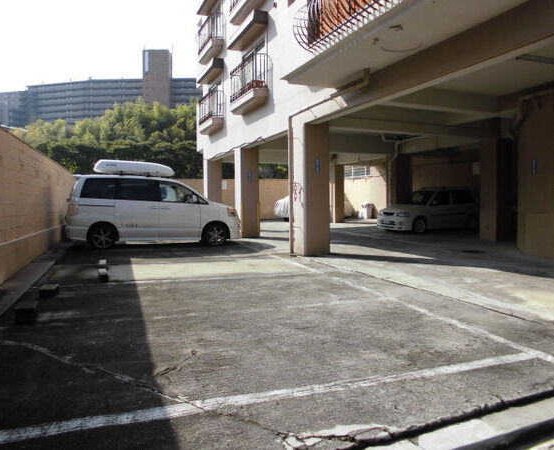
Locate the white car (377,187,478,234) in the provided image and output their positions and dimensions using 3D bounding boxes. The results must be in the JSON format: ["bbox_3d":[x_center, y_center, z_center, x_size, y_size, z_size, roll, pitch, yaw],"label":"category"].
[{"bbox_3d":[5.302,-0.536,15.849,3.800,1.500,1.660,-2,3,-27],"label":"white car"}]

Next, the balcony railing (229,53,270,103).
[{"bbox_3d":[-0.829,-4.094,12.782,0.403,0.889,2.180,-1,3,-22],"label":"balcony railing"}]

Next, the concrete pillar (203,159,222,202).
[{"bbox_3d":[-2.657,-1.252,18.803,0.600,2.761,0.620,-1,3,-22],"label":"concrete pillar"}]

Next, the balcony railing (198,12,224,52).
[{"bbox_3d":[-2.432,-6.959,16.565,0.427,0.830,2.097,-1,3,-22],"label":"balcony railing"}]

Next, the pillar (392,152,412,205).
[{"bbox_3d":[4.532,-1.188,16.752,0.660,2.702,0.550,-1,3,-22],"label":"pillar"}]

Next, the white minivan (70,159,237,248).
[{"bbox_3d":[-3.228,-0.559,12.346,4.620,2.200,1.720,-1,3,-20],"label":"white minivan"}]

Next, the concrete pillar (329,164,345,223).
[{"bbox_3d":[2.840,-1.423,20.956,0.490,2.654,0.500,-1,3,-22],"label":"concrete pillar"}]

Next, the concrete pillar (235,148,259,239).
[{"bbox_3d":[-0.942,-1.017,14.582,0.610,2.808,0.620,-1,3,-22],"label":"concrete pillar"}]

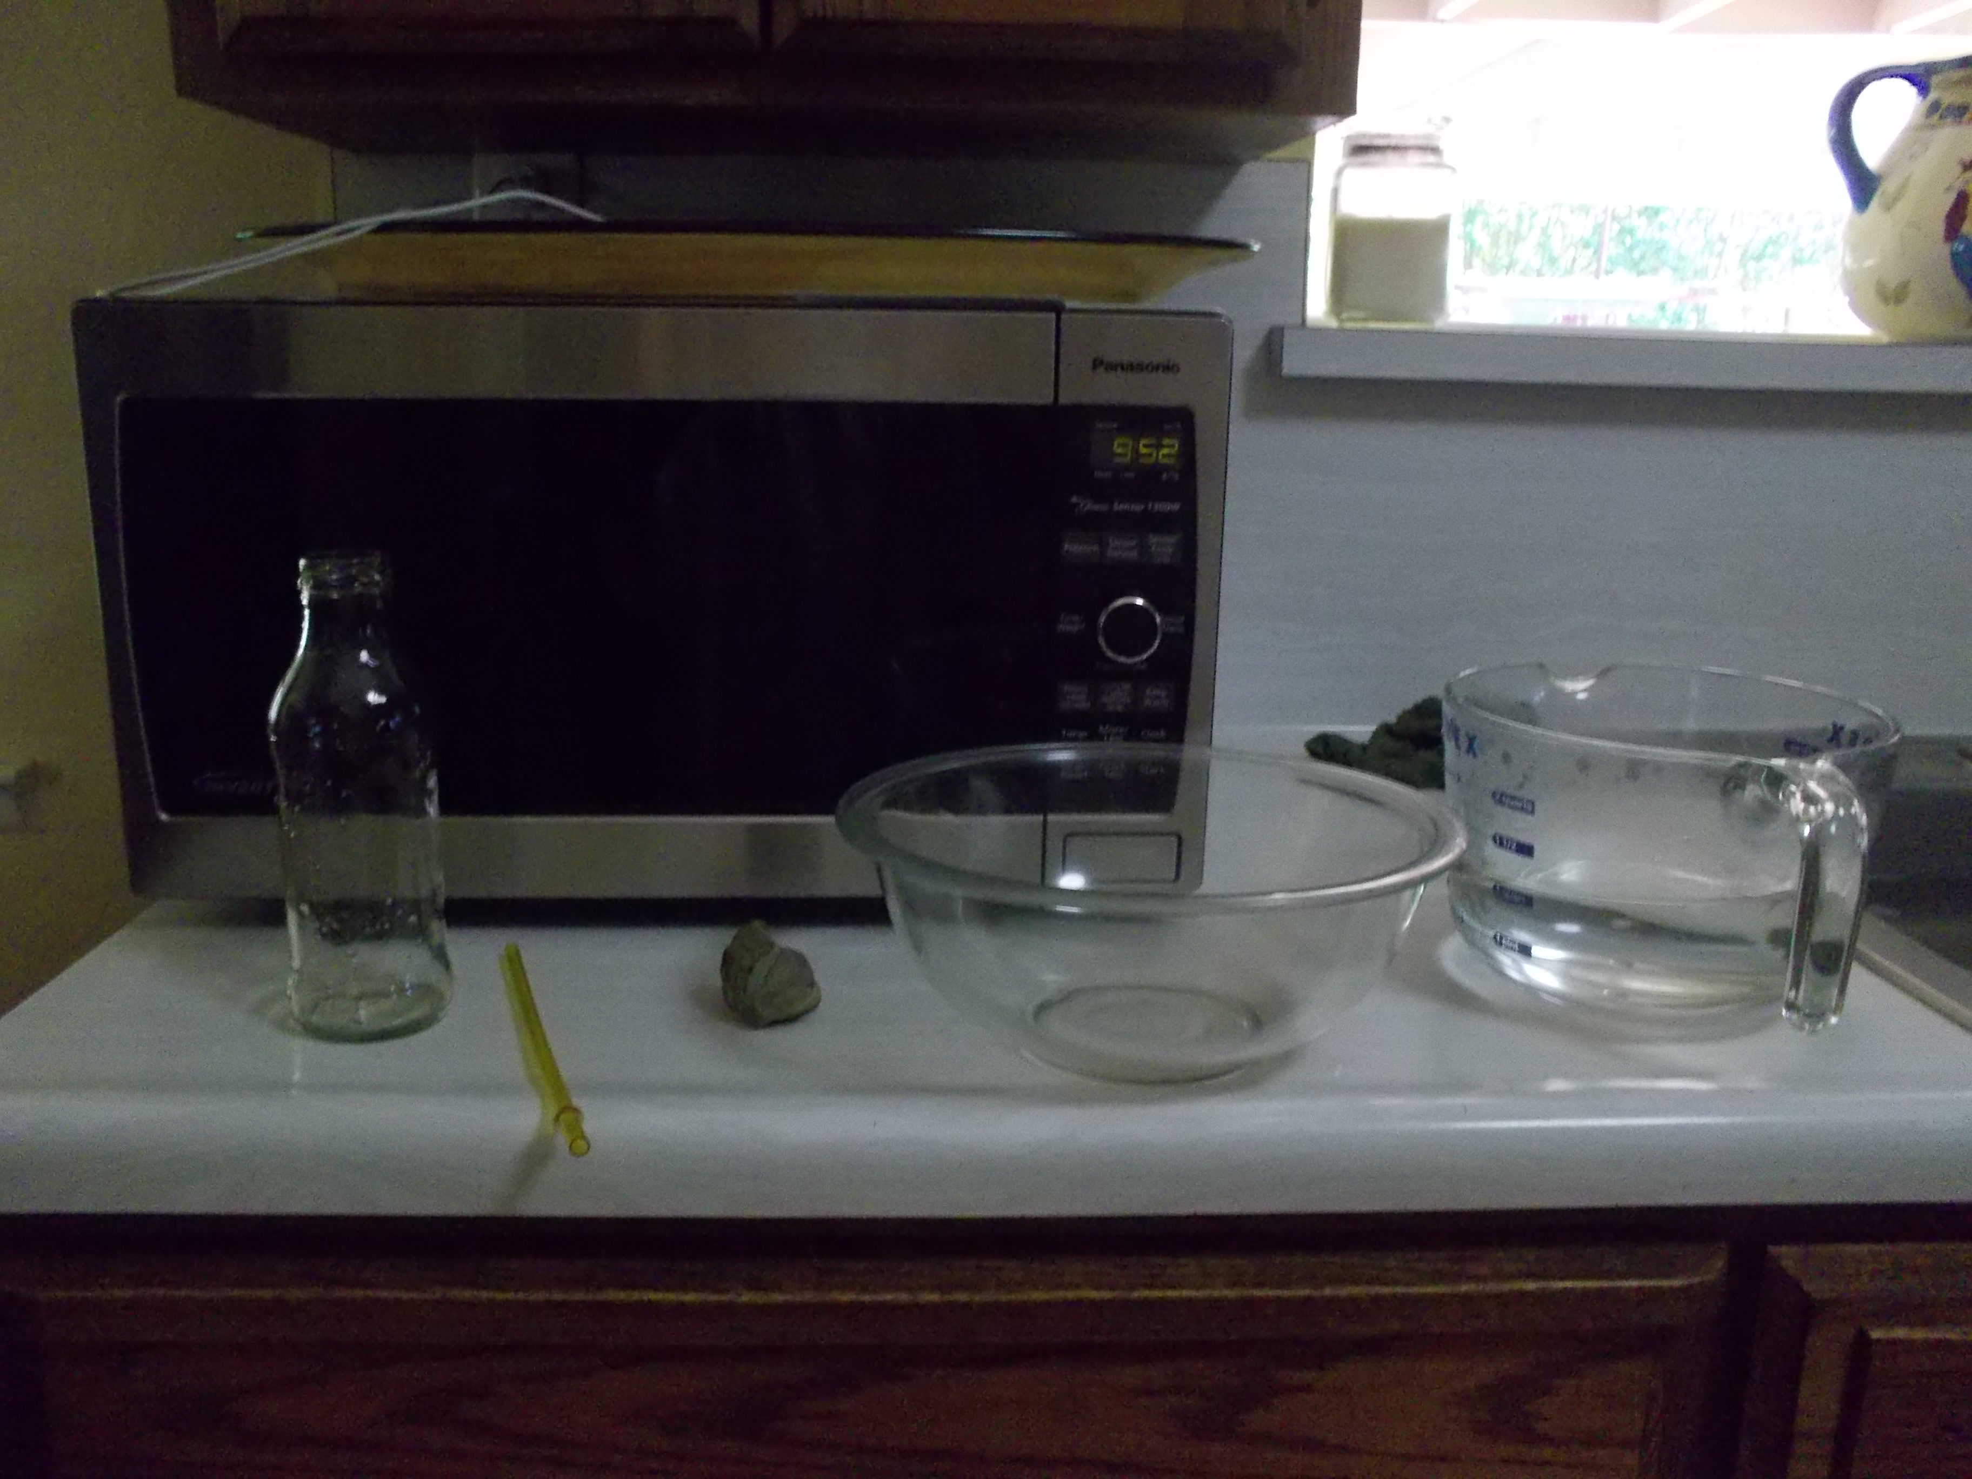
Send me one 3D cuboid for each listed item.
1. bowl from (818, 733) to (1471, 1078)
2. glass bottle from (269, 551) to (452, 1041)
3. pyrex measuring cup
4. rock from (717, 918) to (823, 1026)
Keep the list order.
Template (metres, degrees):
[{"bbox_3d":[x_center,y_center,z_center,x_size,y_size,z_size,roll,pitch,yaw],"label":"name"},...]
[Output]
[{"bbox_3d":[0.066,0.075,0.698,0.256,0.097,0.256,1,14,0],"label":"bowl"},{"bbox_3d":[-0.264,0.022,0.689,0.066,0.195,0.066,1,14,0],"label":"glass bottle"},{"bbox_3d":[0.308,0.051,0.742,0.191,0.129,0.247,-1,14,-6],"label":"pyrex measuring cup"},{"bbox_3d":[-0.091,0.101,0.708,0.042,0.037,0.040,1,14,0],"label":"rock"}]

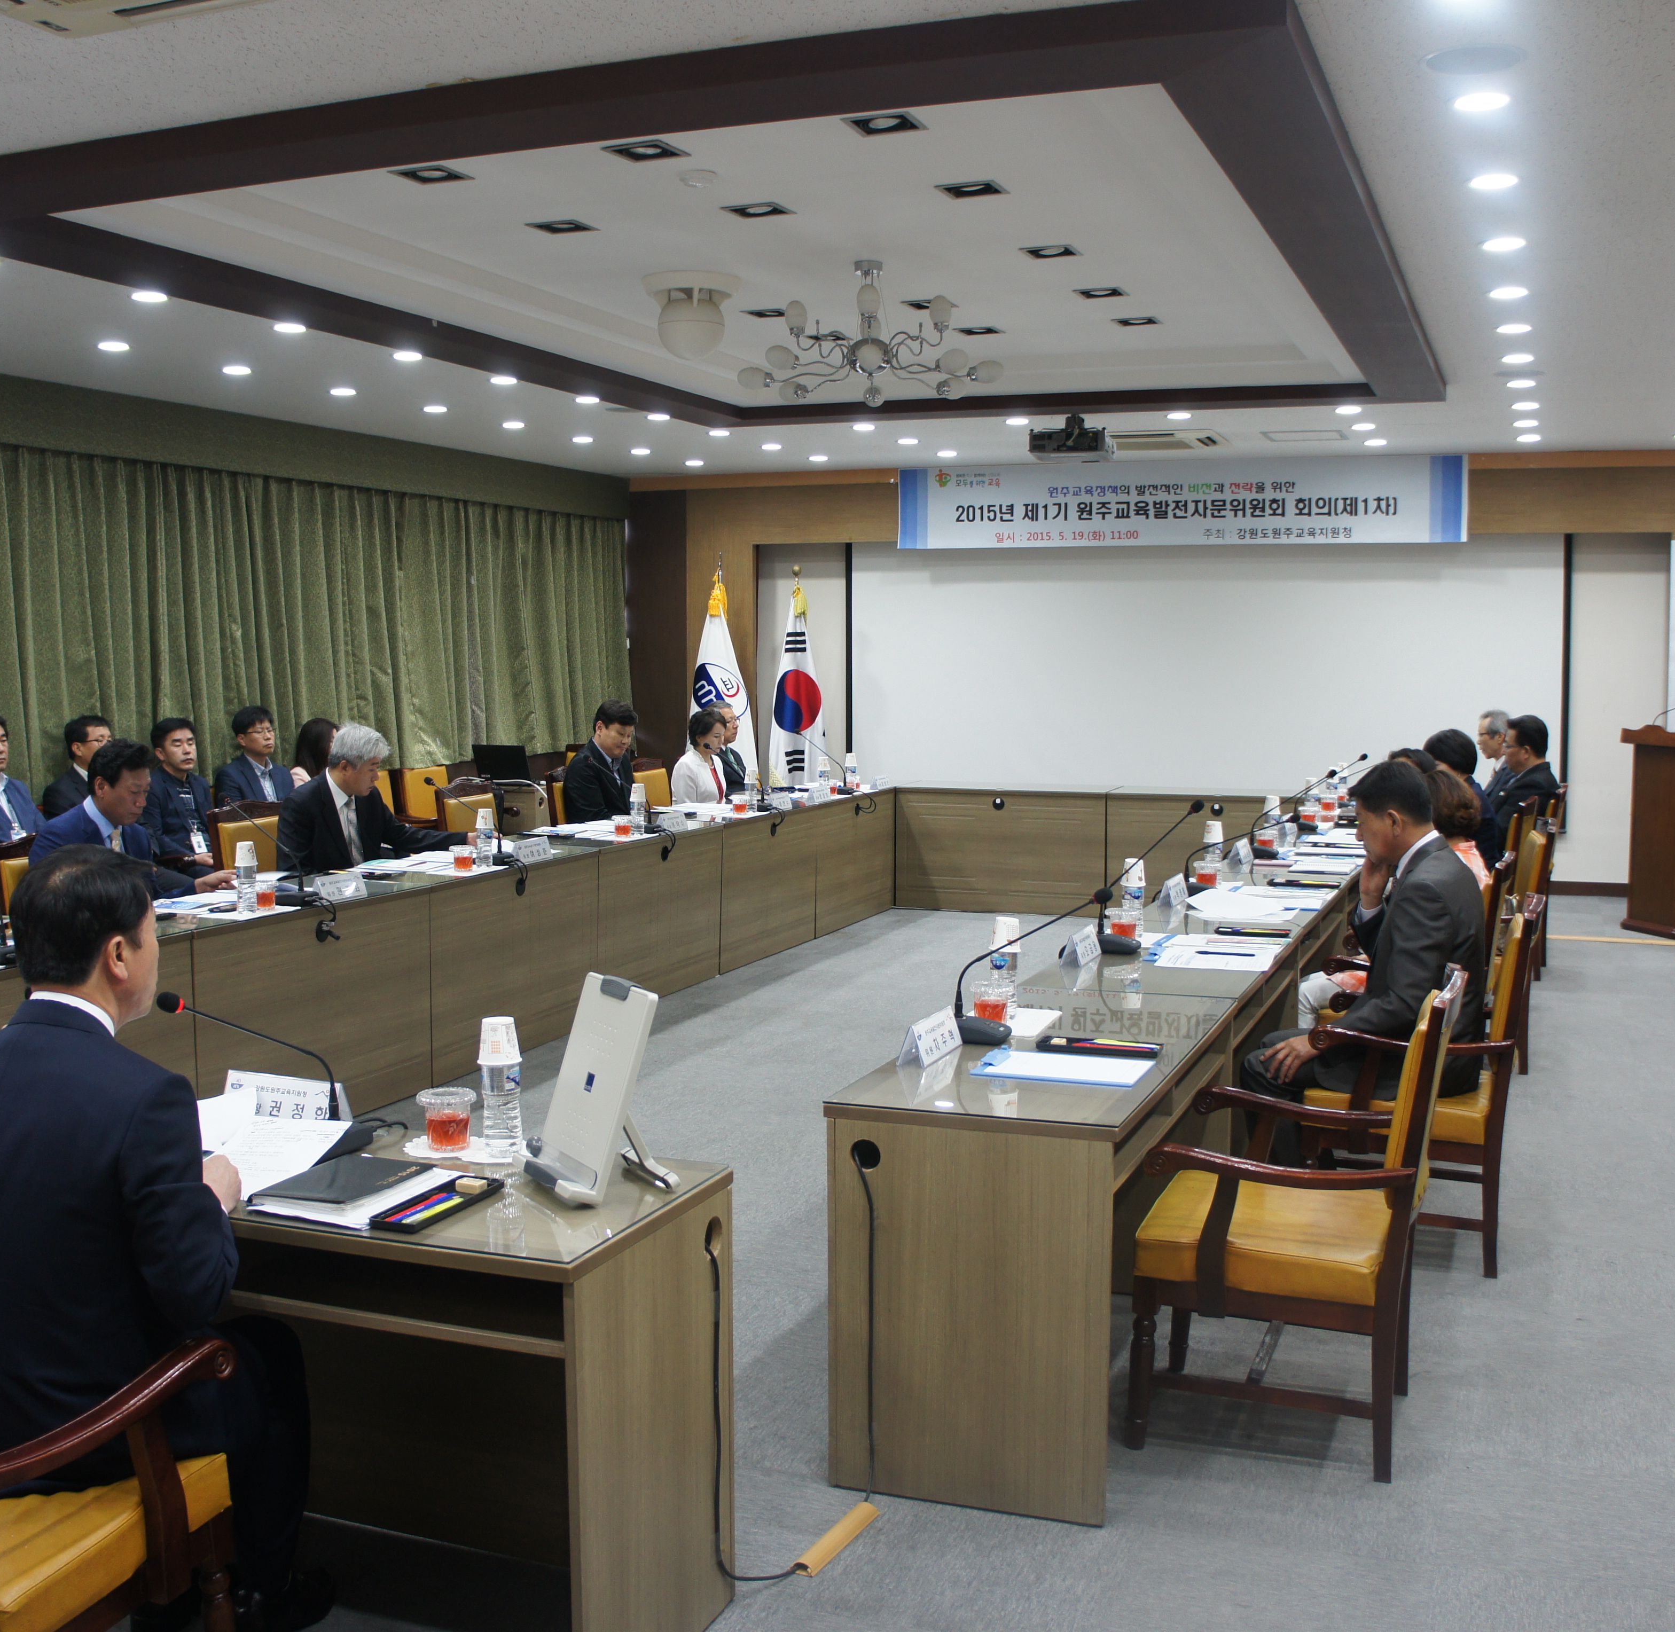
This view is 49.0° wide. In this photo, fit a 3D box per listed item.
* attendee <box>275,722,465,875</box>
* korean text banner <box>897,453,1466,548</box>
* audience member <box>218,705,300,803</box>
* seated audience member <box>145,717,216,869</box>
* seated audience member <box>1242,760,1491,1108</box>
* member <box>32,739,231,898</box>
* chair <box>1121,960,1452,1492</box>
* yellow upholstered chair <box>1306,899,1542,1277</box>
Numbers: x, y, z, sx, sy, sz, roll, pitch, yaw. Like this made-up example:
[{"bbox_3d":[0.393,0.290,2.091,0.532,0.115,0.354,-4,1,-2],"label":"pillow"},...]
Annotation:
[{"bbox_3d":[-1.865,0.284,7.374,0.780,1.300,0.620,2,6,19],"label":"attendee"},{"bbox_3d":[2.267,-2.150,12.606,3.900,0.580,0.020,2,5,21],"label":"korean text banner"},{"bbox_3d":[-2.675,0.147,8.766,0.780,1.310,0.500,2,5,21],"label":"audience member"},{"bbox_3d":[-2.875,0.207,8.257,0.780,1.280,0.500,2,5,21],"label":"seated audience member"},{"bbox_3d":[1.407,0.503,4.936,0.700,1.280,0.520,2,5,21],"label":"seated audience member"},{"bbox_3d":[-2.345,0.385,6.265,0.800,1.280,0.540,2,5,21],"label":"member"},{"bbox_3d":[0.945,0.780,3.746,0.590,0.940,0.520,2,5,21],"label":"chair"},{"bbox_3d":[1.600,0.685,5.035,0.600,0.980,0.560,2,6,21],"label":"yellow upholstered chair"}]

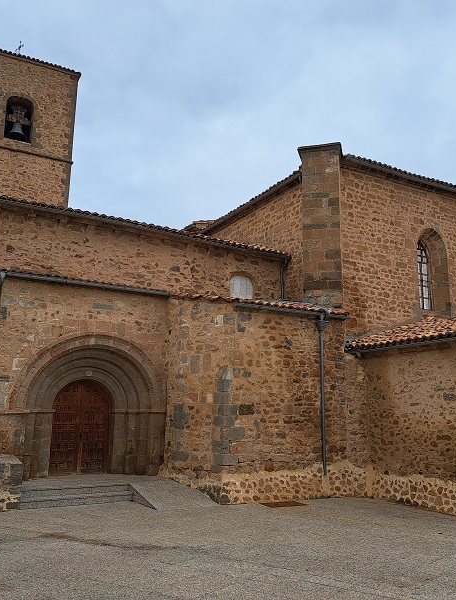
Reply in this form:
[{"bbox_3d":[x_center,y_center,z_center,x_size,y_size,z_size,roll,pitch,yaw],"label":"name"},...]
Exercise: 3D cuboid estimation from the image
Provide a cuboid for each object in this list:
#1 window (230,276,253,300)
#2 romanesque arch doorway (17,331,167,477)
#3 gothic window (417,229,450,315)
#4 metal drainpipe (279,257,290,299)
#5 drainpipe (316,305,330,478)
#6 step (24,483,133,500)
[{"bbox_3d":[0.382,-0.296,17.209,0.820,0.970,0.250,8,-14,-32],"label":"window"},{"bbox_3d":[-3.488,2.638,14.061,3.850,3.480,0.750,8,-14,-32],"label":"romanesque arch doorway"},{"bbox_3d":[6.620,-0.842,18.465,1.550,3.100,0.500,7,-13,-29],"label":"gothic window"},{"bbox_3d":[1.779,-0.694,17.876,0.140,1.500,0.320,8,-14,-32],"label":"metal drainpipe"},{"bbox_3d":[2.353,2.237,13.654,0.270,4.050,0.260,1,-12,0],"label":"drainpipe"},{"bbox_3d":[-3.178,4.076,11.692,2.350,0.190,0.400,8,-14,-32],"label":"step"}]

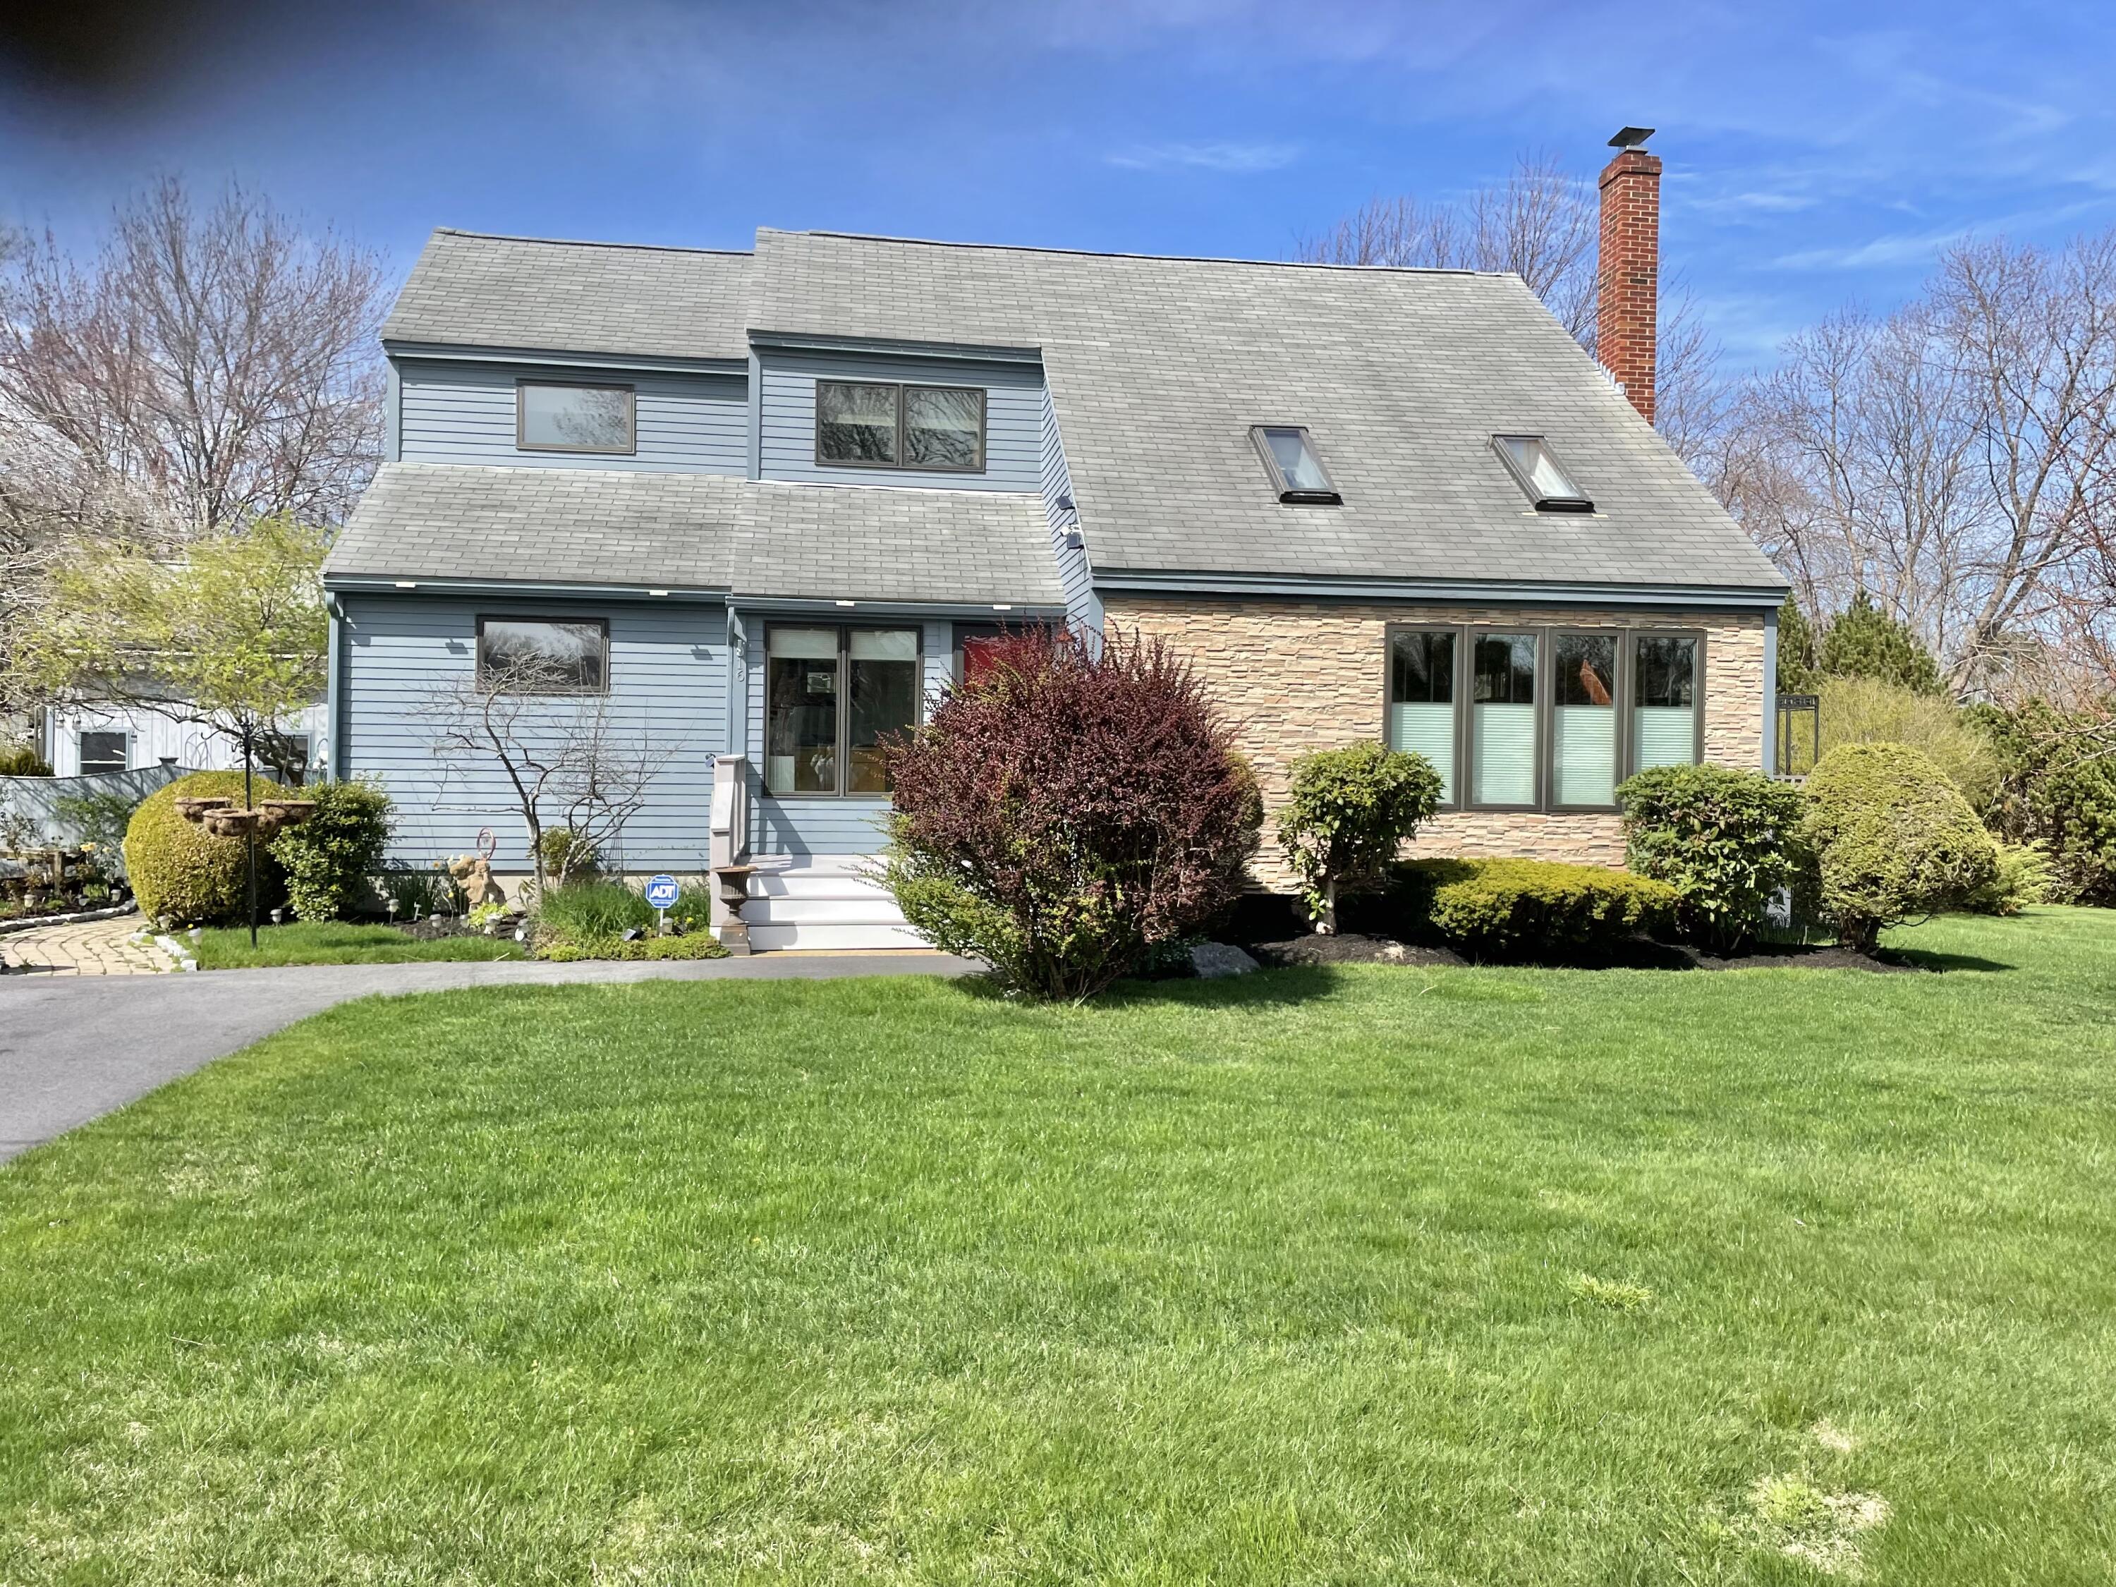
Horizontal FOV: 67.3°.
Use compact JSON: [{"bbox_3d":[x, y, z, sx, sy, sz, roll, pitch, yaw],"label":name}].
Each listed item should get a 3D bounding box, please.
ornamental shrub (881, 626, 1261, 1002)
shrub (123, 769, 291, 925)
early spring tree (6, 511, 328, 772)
[{"bbox_3d":[0.088,0.089,10.393,2.400,2.366,2.200,0,1,-9],"label":"ornamental shrub"},{"bbox_3d":[-7.121,0.458,13.350,1.260,1.319,1.260,1,1,-8],"label":"shrub"},{"bbox_3d":[-8.856,-0.971,16.200,3.117,3.800,3.117,1,1,-8],"label":"early spring tree"}]

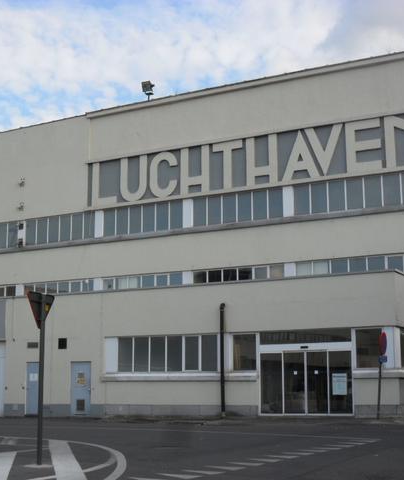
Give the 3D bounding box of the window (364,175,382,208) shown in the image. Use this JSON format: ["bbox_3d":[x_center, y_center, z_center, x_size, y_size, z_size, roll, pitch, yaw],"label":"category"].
[{"bbox_3d":[8.202,-2.332,39.001,0.921,1.602,0.120,-6,-11,30],"label":"window"}]

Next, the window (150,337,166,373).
[{"bbox_3d":[-1.758,4.630,33.076,0.727,1.440,0.100,-6,-11,28],"label":"window"}]

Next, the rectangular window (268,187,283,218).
[{"bbox_3d":[3.594,-1.776,39.174,0.702,1.523,0.100,-6,-11,28],"label":"rectangular window"}]

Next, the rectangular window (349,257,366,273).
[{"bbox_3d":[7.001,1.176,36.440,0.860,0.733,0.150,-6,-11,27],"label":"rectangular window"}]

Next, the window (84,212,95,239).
[{"bbox_3d":[-6.573,-0.849,47.540,0.774,1.548,0.120,-6,-11,30],"label":"window"}]

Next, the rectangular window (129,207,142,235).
[{"bbox_3d":[-3.365,-1.018,41.434,0.828,1.448,0.100,-6,-11,28],"label":"rectangular window"}]

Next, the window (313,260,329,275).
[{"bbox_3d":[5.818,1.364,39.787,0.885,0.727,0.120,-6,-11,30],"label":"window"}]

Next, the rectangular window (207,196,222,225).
[{"bbox_3d":[0.660,-1.459,40.724,0.703,1.404,0.100,-6,-11,28],"label":"rectangular window"}]

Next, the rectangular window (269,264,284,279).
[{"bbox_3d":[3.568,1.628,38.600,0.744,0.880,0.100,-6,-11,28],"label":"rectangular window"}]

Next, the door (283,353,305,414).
[{"bbox_3d":[3.608,5.589,31.714,1.003,2.433,0.120,-6,-11,30],"label":"door"}]

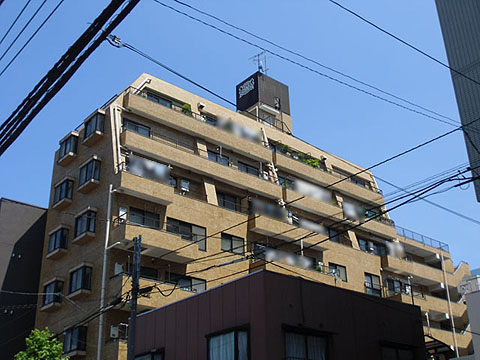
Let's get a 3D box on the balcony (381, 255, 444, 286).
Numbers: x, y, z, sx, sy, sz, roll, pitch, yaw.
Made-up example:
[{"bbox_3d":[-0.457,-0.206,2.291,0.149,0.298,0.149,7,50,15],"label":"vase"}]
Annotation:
[{"bbox_3d":[11.460,6.230,43.950,6.200,0.930,1.100,20,-33,-36],"label":"balcony"}]

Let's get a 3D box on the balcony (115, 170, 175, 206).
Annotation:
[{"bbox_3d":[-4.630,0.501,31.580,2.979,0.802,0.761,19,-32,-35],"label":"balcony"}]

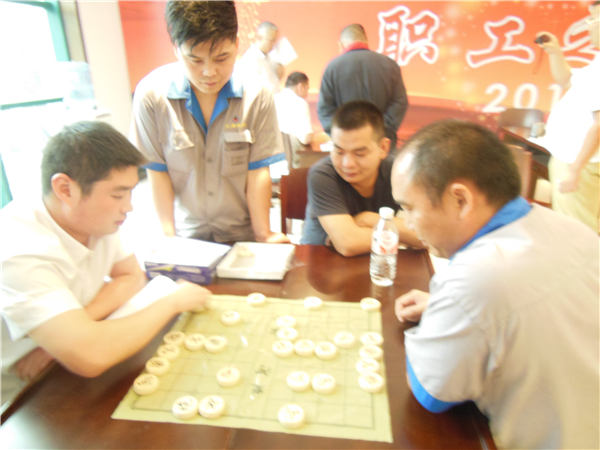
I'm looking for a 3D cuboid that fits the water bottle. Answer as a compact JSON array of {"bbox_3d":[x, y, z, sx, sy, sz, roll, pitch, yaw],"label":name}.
[{"bbox_3d":[0.226,0.058,1.167,0.068,0.217,0.068,-2,22,0],"label":"water bottle"}]

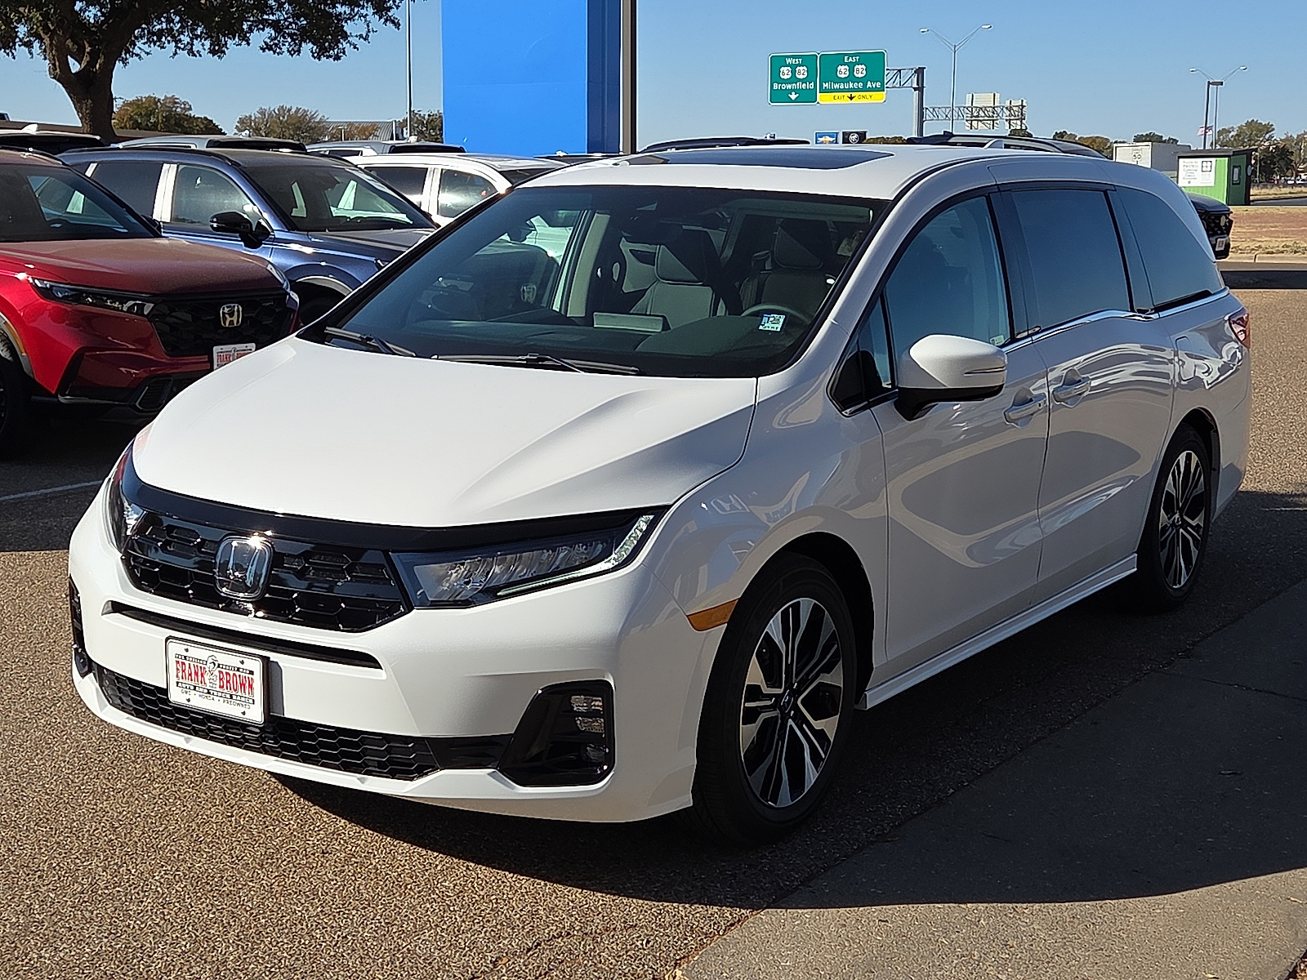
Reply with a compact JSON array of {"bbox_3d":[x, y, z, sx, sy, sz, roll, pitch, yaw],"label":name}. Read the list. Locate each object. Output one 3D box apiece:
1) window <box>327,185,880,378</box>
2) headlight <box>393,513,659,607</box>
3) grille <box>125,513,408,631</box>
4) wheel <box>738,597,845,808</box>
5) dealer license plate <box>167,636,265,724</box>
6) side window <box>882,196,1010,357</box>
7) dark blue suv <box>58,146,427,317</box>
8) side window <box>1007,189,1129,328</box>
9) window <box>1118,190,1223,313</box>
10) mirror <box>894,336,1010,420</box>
[{"bbox_3d":[-0.181,-0.620,5.394,1.550,0.150,1.117,7,37,33],"label":"window"},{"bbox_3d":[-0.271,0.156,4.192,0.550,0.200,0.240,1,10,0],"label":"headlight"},{"bbox_3d":[-0.934,0.202,4.389,0.890,0.225,0.140,7,12,33],"label":"grille"},{"bbox_3d":[0.288,0.528,4.802,0.170,0.520,0.520,7,12,32],"label":"wheel"},{"bbox_3d":[-1.015,0.444,4.405,0.312,0.160,0.020,7,10,33],"label":"dealer license plate"},{"bbox_3d":[0.859,-0.594,5.509,0.050,0.535,0.891,-15,-1,36],"label":"side window"},{"bbox_3d":[-2.907,-1.721,14.075,4.690,1.685,1.865,7,12,33],"label":"dark blue suv"},{"bbox_3d":[1.418,-0.793,6.335,0.050,0.454,0.912,-15,-1,35],"label":"side window"},{"bbox_3d":[1.999,-0.943,7.233,0.050,0.454,0.967,-15,0,33],"label":"window"},{"bbox_3d":[0.791,-0.308,5.122,0.235,0.235,0.250,7,12,33],"label":"mirror"}]

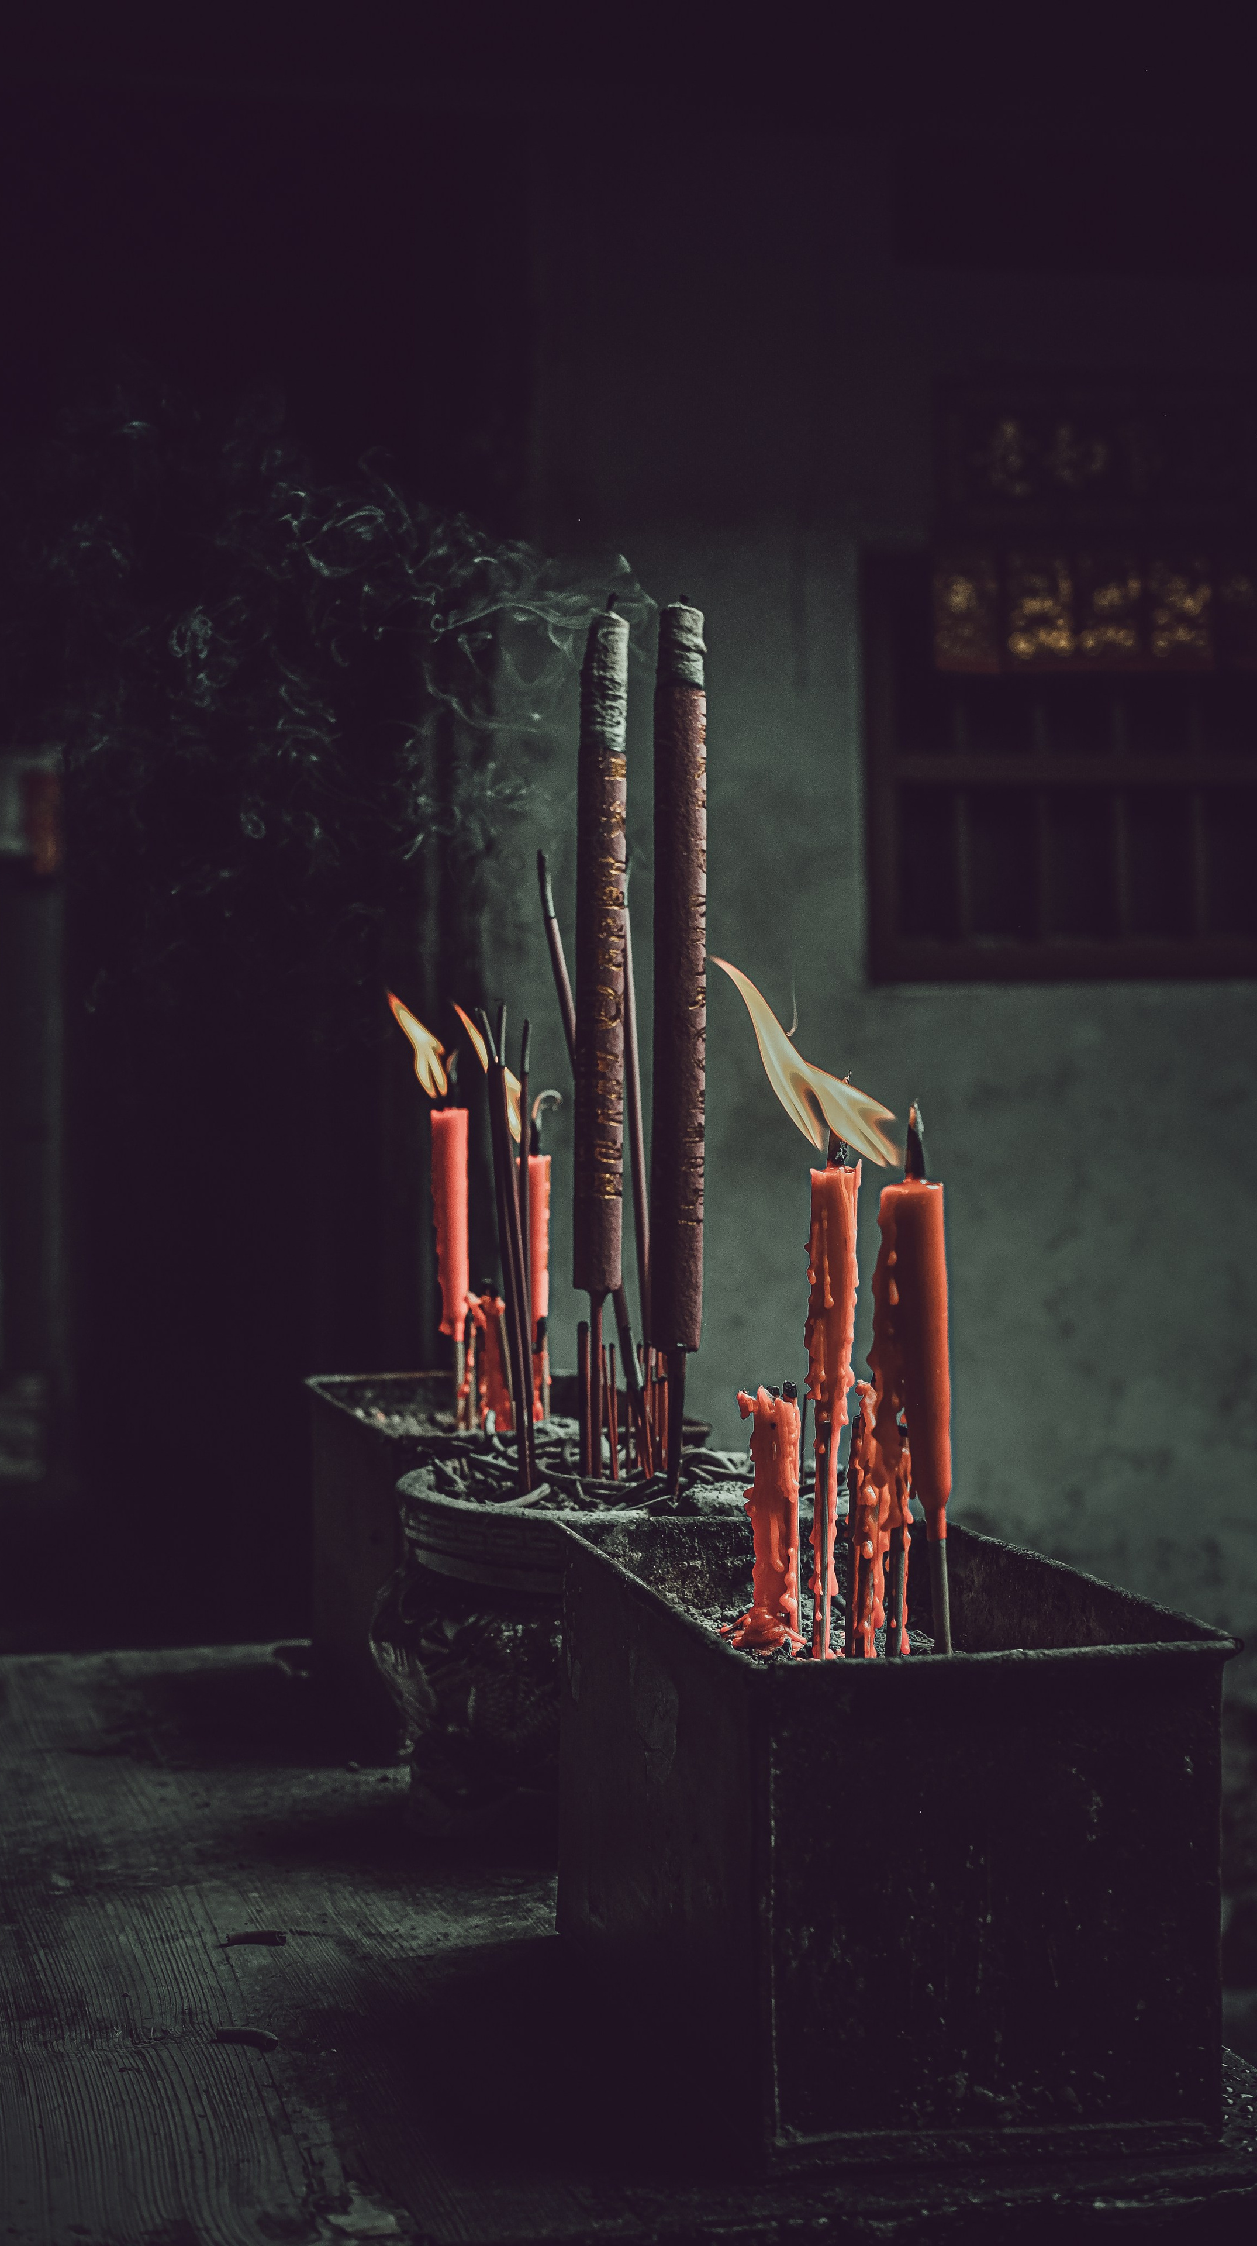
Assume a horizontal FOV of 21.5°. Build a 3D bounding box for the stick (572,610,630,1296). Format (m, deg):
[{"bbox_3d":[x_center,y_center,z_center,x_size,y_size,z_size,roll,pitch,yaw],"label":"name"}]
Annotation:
[{"bbox_3d":[-0.012,-0.083,1.620,0.024,0.335,0.024,1,3,0],"label":"stick"}]

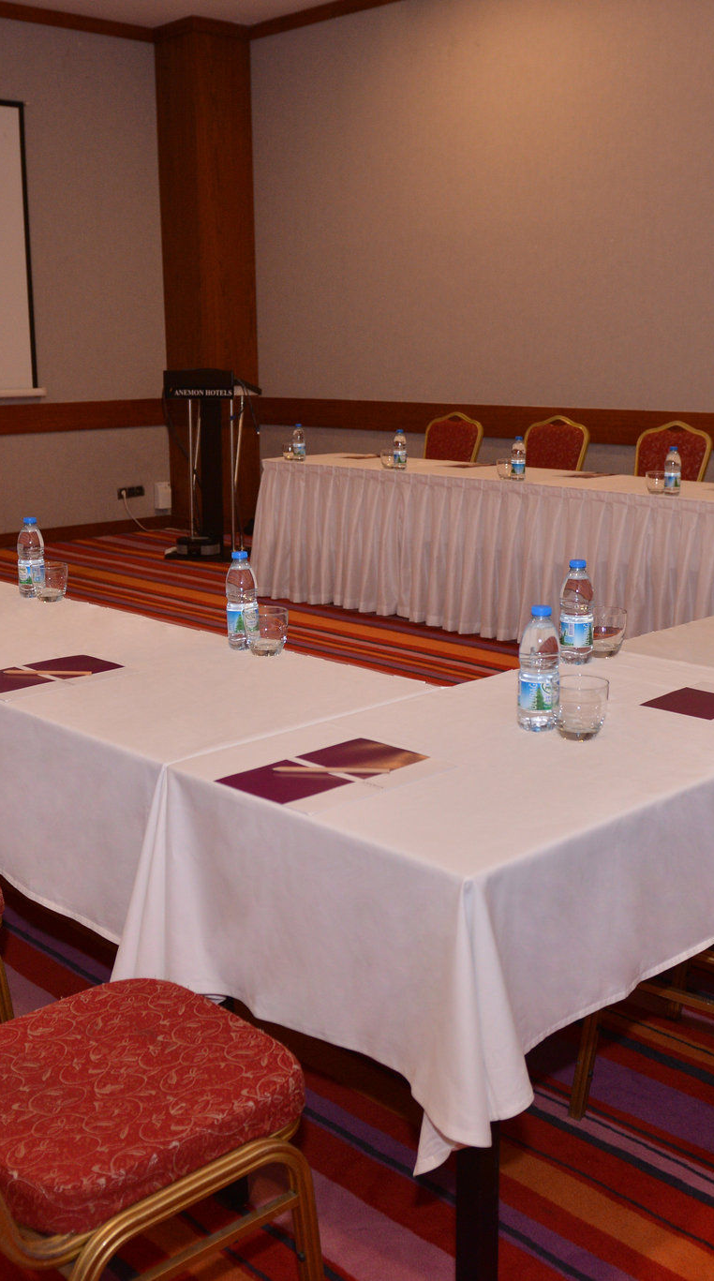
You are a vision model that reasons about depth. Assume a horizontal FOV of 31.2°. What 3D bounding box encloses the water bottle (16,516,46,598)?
[{"bbox_3d":[-0.827,-0.212,3.232,0.067,0.202,0.067,-12,17,-42],"label":"water bottle"}]

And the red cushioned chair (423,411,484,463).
[{"bbox_3d":[0.394,-0.791,7.333,0.570,0.962,0.455,-12,17,-43],"label":"red cushioned chair"}]

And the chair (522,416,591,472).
[{"bbox_3d":[0.908,-0.687,6.905,0.588,0.993,0.462,-12,17,-42],"label":"chair"}]

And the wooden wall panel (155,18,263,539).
[{"bbox_3d":[-1.119,-2.650,9.571,0.480,3.660,0.480,-12,17,-43],"label":"wooden wall panel"}]

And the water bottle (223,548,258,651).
[{"bbox_3d":[-0.243,-0.088,2.663,0.067,0.202,0.067,0,13,0],"label":"water bottle"}]

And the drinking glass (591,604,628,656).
[{"bbox_3d":[0.484,-0.017,2.476,0.077,0.086,0.077,0,13,0],"label":"drinking glass"}]

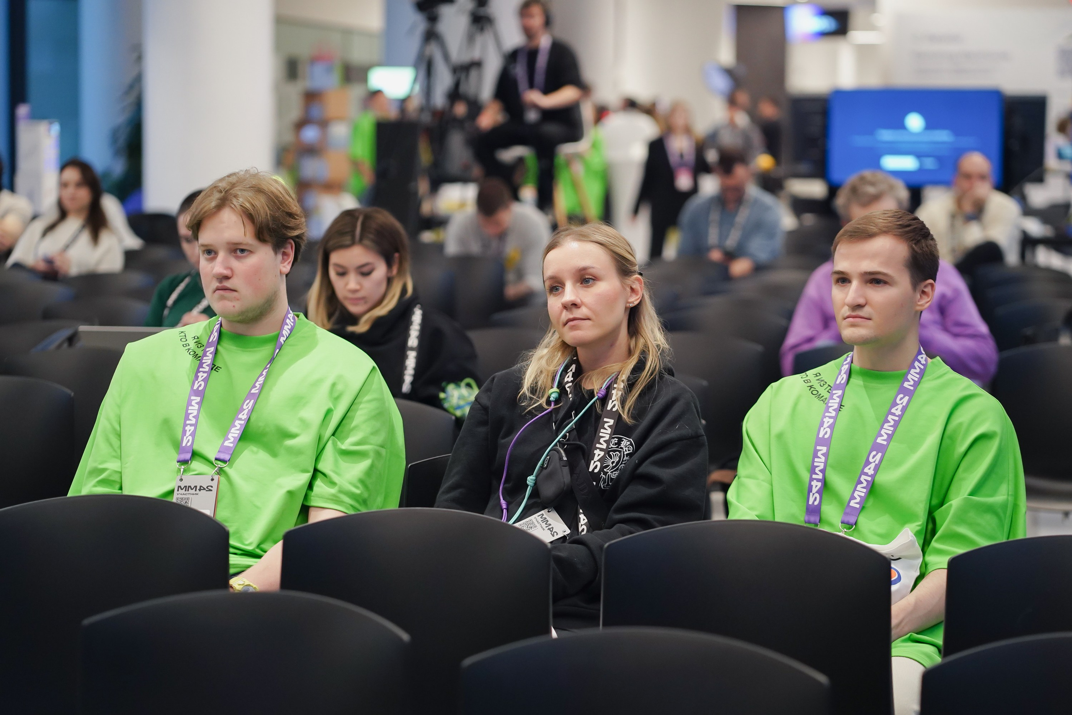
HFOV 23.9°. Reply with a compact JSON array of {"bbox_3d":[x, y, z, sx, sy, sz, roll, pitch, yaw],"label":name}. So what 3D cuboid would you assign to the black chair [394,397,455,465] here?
[{"bbox_3d":[-0.423,0.520,5.172,0.490,0.830,0.540,1,5,13],"label":"black chair"}]

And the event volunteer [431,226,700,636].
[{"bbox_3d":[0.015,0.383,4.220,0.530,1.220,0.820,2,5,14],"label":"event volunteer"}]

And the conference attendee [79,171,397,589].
[{"bbox_3d":[-0.544,0.331,4.428,0.580,1.340,0.800,2,5,19],"label":"conference attendee"}]

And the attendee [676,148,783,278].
[{"bbox_3d":[0.899,-0.328,12.000,0.540,1.310,0.800,1,5,7],"label":"attendee"}]

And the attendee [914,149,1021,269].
[{"bbox_3d":[2.043,-0.319,12.000,0.540,1.310,0.820,1,5,10],"label":"attendee"}]

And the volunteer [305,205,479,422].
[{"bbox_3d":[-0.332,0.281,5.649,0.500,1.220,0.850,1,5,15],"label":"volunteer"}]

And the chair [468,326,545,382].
[{"bbox_3d":[-0.100,0.326,7.307,0.480,0.800,0.530,2,5,13],"label":"chair"}]

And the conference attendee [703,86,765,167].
[{"bbox_3d":[1.403,-1.071,17.776,0.480,1.720,0.380,-2,6,-20],"label":"conference attendee"}]

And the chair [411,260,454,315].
[{"bbox_3d":[-0.625,0.006,10.957,0.480,0.800,0.530,2,5,13],"label":"chair"}]

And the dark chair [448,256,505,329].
[{"bbox_3d":[-0.393,-0.032,11.254,0.490,0.830,0.540,1,5,13],"label":"dark chair"}]

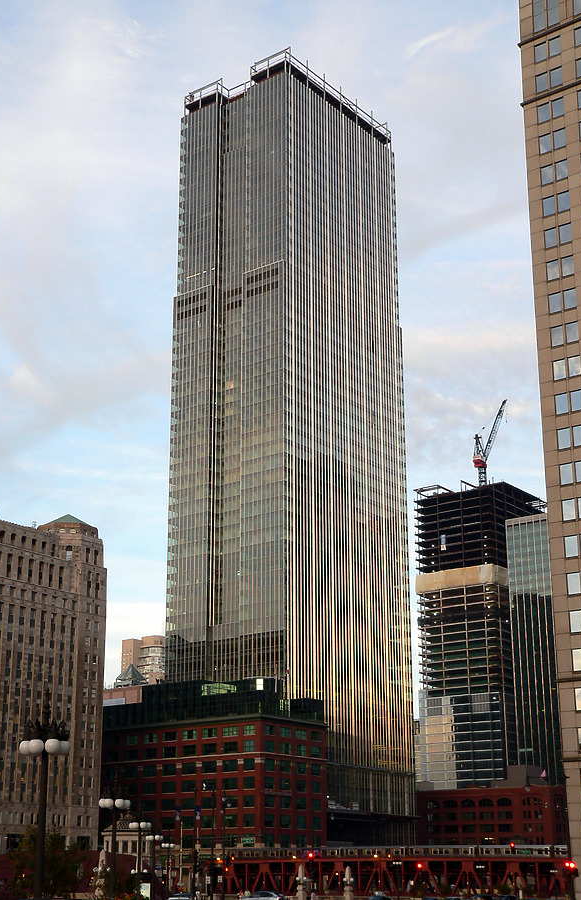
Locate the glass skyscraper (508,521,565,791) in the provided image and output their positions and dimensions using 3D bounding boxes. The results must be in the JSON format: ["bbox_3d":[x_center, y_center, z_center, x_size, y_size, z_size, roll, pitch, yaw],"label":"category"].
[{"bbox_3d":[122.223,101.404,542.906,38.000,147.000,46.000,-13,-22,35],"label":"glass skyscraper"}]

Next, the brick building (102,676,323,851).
[{"bbox_3d":[-21.345,82.204,318.238,56.000,45.000,25.500,-13,-22,35],"label":"brick building"}]

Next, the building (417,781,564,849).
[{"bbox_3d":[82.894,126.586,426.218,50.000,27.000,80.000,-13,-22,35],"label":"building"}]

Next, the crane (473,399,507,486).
[{"bbox_3d":[93.751,-3.015,616.004,25.000,55.000,6.000,16,-24,-41],"label":"crane"}]

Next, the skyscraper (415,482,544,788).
[{"bbox_3d":[92.432,103.823,579.136,45.000,165.000,56.000,-13,-22,35],"label":"skyscraper"}]

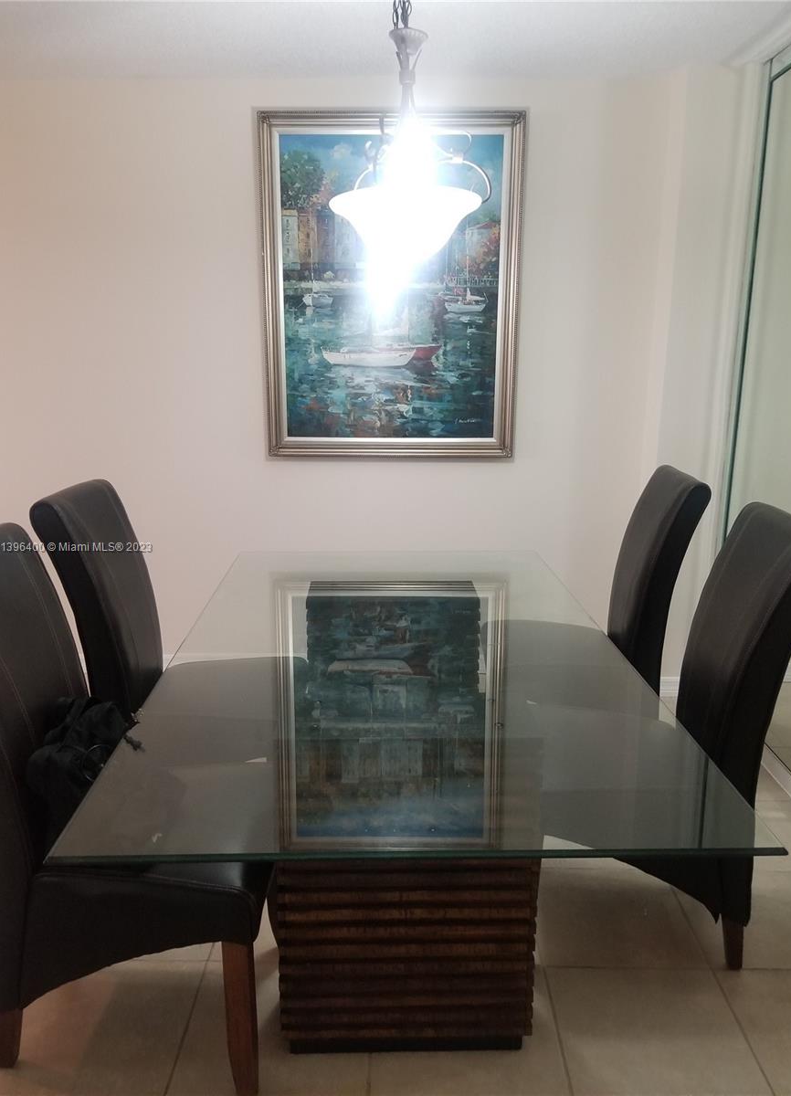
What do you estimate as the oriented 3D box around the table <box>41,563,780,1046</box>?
[{"bbox_3d":[0.004,0.584,2.157,1.067,0.742,1.830,0,14,-2],"label":"table"}]

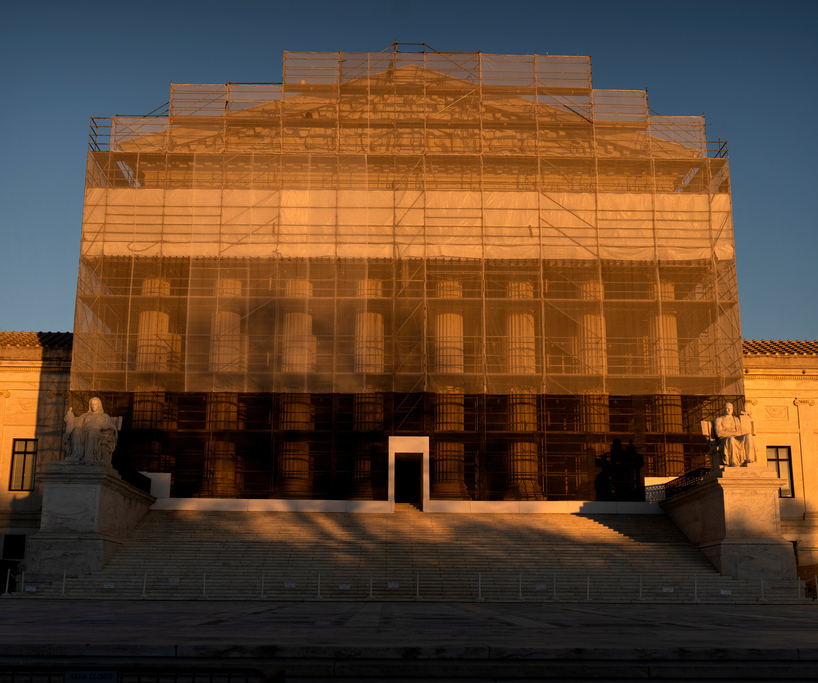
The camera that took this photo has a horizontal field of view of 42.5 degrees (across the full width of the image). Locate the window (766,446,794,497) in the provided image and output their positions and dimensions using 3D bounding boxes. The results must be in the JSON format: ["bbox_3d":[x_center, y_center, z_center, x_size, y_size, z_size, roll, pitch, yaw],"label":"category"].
[{"bbox_3d":[23.280,8.172,65.982,1.523,3.192,0.250,1,-13,-1],"label":"window"}]

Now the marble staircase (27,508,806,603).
[{"bbox_3d":[0.138,9.116,46.704,30.300,4.500,13.600,1,-13,-1],"label":"marble staircase"}]

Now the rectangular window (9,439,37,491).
[{"bbox_3d":[-27.449,8.819,75.072,1.761,3.668,0.300,1,-13,-1],"label":"rectangular window"}]

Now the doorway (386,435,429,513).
[{"bbox_3d":[-0.001,6.653,52.594,2.065,3.761,0.350,1,-13,-1],"label":"doorway"}]

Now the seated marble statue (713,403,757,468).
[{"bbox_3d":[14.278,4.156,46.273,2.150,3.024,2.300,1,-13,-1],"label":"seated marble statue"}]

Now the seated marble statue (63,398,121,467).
[{"bbox_3d":[-14.108,4.002,46.855,1.925,3.093,2.400,1,-13,-1],"label":"seated marble statue"}]

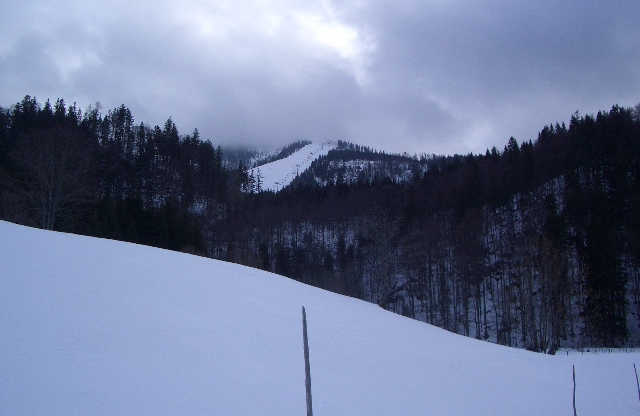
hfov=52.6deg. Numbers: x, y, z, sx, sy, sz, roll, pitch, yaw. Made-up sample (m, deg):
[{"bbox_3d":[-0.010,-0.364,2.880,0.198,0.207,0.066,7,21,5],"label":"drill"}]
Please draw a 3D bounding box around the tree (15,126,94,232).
[{"bbox_3d":[-34.335,-3.700,84.000,10.300,13.900,10.000,5,-12,-22],"label":"tree"}]

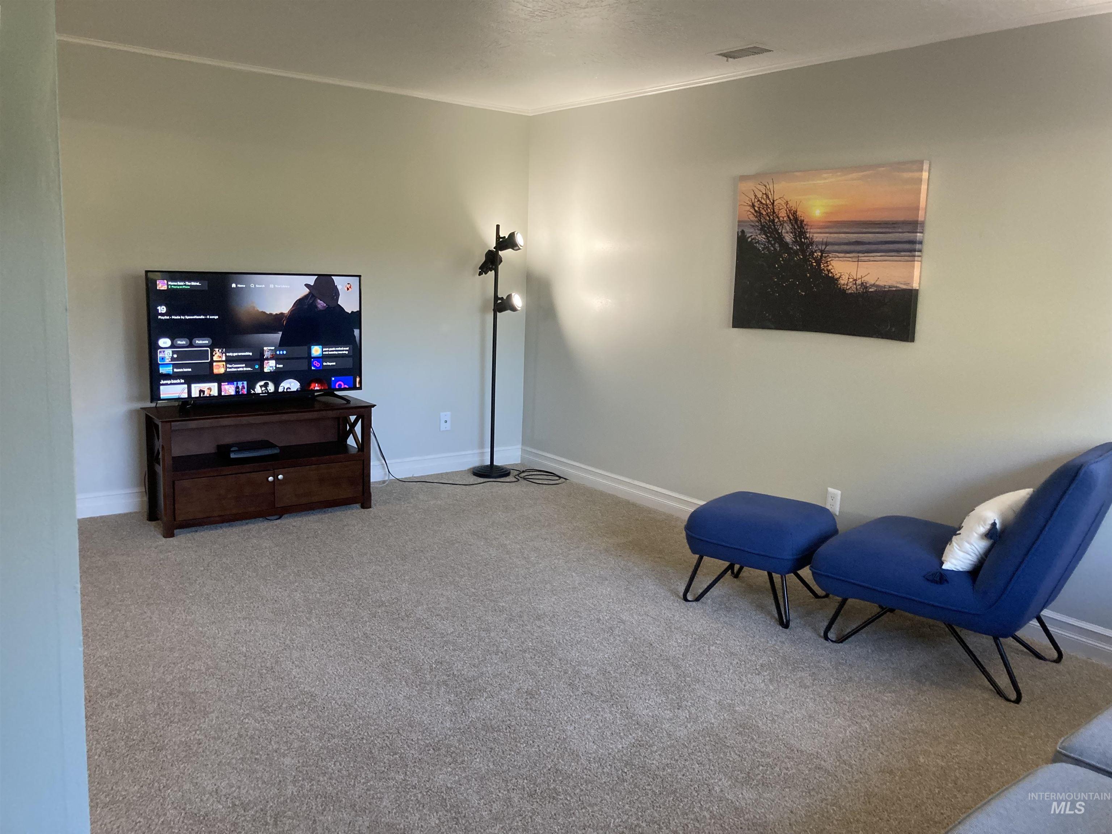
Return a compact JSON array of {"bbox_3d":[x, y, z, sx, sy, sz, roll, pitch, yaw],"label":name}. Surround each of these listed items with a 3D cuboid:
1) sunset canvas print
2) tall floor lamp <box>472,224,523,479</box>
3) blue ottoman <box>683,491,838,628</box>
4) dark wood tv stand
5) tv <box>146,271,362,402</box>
[{"bbox_3d":[1.249,-0.774,4.243,0.040,0.763,1.011,-5,11,-37],"label":"sunset canvas print"},{"bbox_3d":[-0.376,-0.423,5.883,0.288,1.643,0.258,7,11,25],"label":"tall floor lamp"},{"bbox_3d":[0.885,0.591,3.877,0.521,0.417,0.526,10,12,39],"label":"blue ottoman"},{"bbox_3d":[-1.575,0.241,4.840,1.137,0.596,0.407,-5,12,-37],"label":"dark wood tv stand"},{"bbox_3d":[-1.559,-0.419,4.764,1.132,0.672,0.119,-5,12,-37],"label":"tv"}]

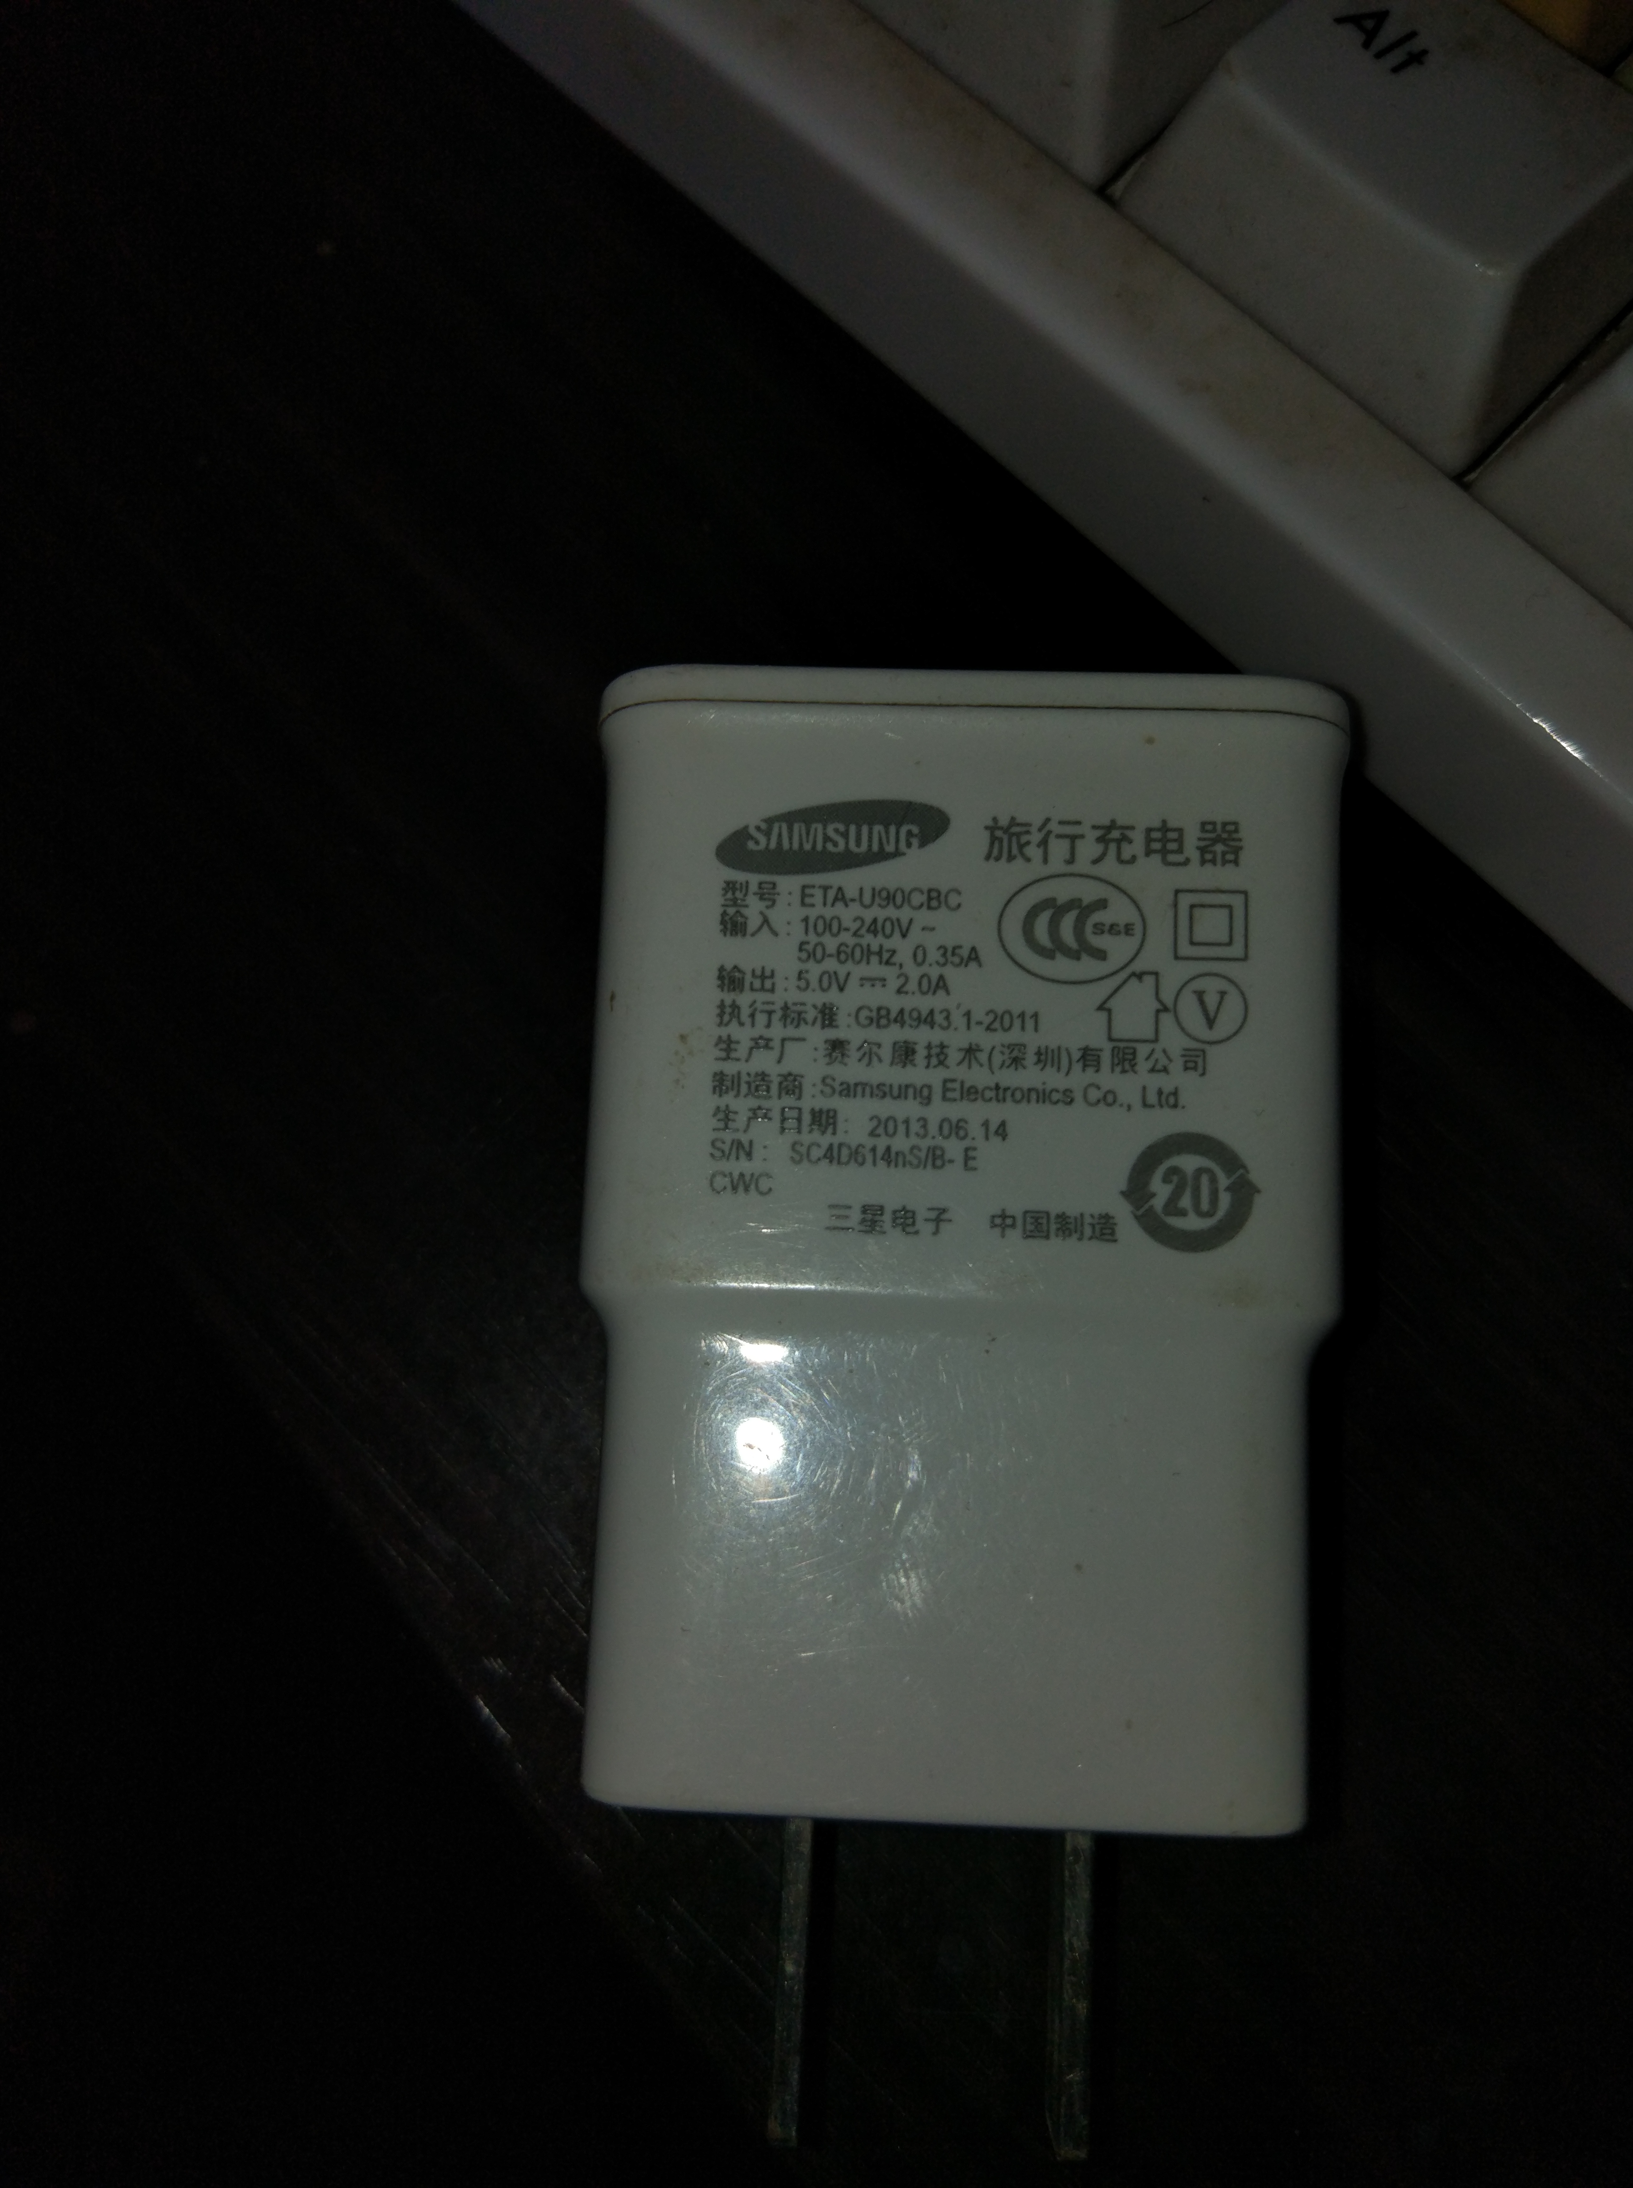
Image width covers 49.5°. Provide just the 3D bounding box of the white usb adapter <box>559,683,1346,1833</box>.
[{"bbox_3d":[0.007,0.007,0.086,0.034,0.023,0.050,2,83,2],"label":"white usb adapter"}]

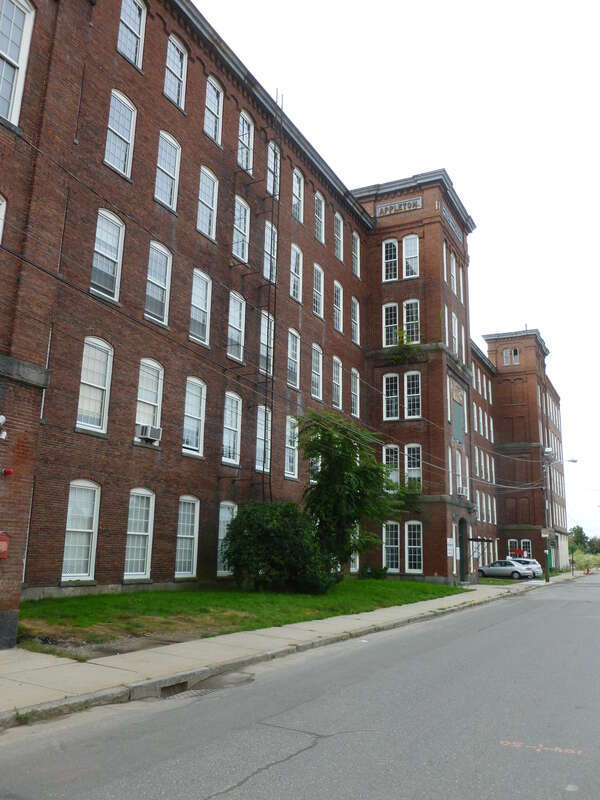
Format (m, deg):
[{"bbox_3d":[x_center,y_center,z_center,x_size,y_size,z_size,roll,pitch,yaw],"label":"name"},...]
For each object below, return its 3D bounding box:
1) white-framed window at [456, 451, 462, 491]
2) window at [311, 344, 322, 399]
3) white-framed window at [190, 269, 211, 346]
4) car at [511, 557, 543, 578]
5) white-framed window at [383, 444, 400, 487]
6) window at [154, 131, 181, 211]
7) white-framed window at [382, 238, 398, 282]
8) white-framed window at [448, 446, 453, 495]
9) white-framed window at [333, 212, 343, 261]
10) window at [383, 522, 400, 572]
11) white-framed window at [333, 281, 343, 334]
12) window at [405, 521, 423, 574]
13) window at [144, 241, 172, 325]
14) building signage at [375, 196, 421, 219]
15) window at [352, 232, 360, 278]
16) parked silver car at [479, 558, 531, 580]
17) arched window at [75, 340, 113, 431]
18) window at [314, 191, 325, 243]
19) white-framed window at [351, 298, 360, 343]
[{"bbox_3d":[9.344,4.430,38.129,0.160,2.744,1.078,-6,-15,28],"label":"white-framed window"},{"bbox_3d":[0.876,-1.477,33.233,0.160,2.853,1.145,-6,-15,28],"label":"window"},{"bbox_3d":[-3.776,-3.583,24.795,0.150,2.866,1.142,-6,-15,28],"label":"white-framed window"},{"bbox_3d":[18.205,14.447,55.637,4.600,1.620,1.780,-6,-15,28],"label":"car"},{"bbox_3d":[5.367,4.038,37.735,0.992,2.854,0.160,-5,-15,28],"label":"white-framed window"},{"bbox_3d":[-4.862,-8.424,23.827,0.160,2.856,1.145,-6,-15,28],"label":"window"},{"bbox_3d":[5.603,-8.677,40.212,1.030,2.871,0.180,-6,-15,28],"label":"white-framed window"},{"bbox_3d":[8.103,3.834,34.887,0.160,2.632,0.868,-6,-15,28],"label":"white-framed window"},{"bbox_3d":[2.138,-9.022,35.810,0.160,2.730,1.162,-6,-15,28],"label":"white-framed window"},{"bbox_3d":[5.128,8.216,36.166,1.000,2.806,0.150,-6,-15,28],"label":"window"},{"bbox_3d":[2.140,-5.285,36.217,0.150,2.831,1.142,-6,-15,28],"label":"white-framed window"},{"bbox_3d":[6.249,8.021,35.347,0.980,2.810,0.160,-6,-15,28],"label":"window"},{"bbox_3d":[-4.773,-3.960,21.888,0.160,2.805,1.162,-6,-15,28],"label":"window"},{"bbox_3d":[5.897,-11.348,38.552,2.842,0.700,0.120,-6,-15,28],"label":"building signage"},{"bbox_3d":[3.407,-8.901,39.446,0.160,2.751,1.145,-6,-15,28],"label":"window"},{"bbox_3d":[16.023,13.444,51.635,4.750,1.430,1.790,-6,-15,28],"label":"parked silver car"},{"bbox_3d":[-6.221,-0.492,19.677,0.180,2.900,1.189,-6,-15,28],"label":"arched window"},{"bbox_3d":[1.072,-9.958,35.270,0.160,2.751,1.145,-6,-15,28],"label":"window"},{"bbox_3d":[3.263,-4.701,38.447,0.160,2.793,1.201,-5,-15,28],"label":"white-framed window"}]

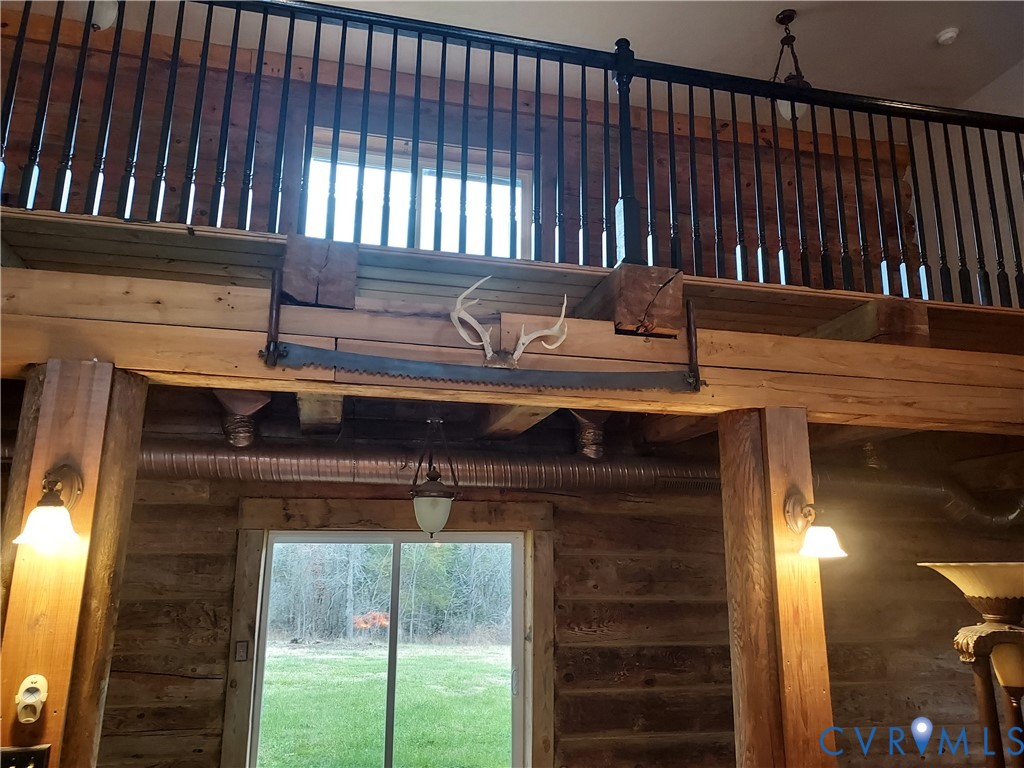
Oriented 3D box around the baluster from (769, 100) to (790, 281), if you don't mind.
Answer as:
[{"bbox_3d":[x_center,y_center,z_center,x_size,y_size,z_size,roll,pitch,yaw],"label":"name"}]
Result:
[{"bbox_3d":[1.152,-0.840,3.053,0.032,0.873,0.032,3,-12,-12],"label":"baluster"}]

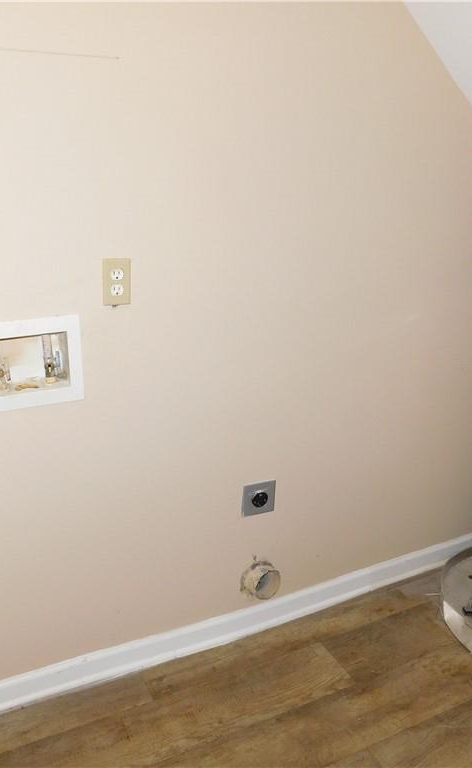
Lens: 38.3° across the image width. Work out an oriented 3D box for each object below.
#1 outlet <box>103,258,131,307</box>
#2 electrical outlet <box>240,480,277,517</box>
[{"bbox_3d":[-0.296,-0.253,1.690,0.070,0.115,0.012,-9,23,-26],"label":"outlet"},{"bbox_3d":[0.073,0.360,2.132,0.115,0.115,0.015,-9,23,-26],"label":"electrical outlet"}]

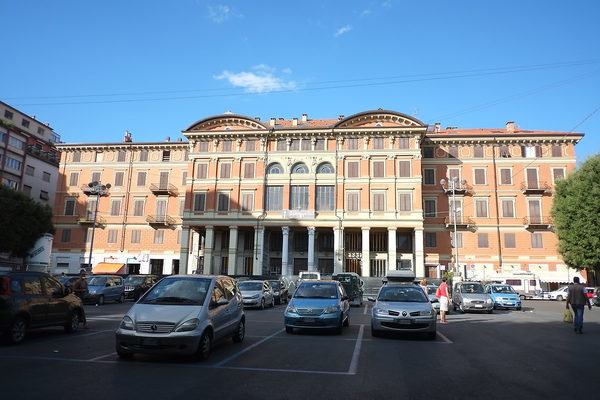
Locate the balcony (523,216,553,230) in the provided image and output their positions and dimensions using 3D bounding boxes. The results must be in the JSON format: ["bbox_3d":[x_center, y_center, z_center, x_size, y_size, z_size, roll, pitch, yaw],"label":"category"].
[{"bbox_3d":[29.959,2.950,57.086,3.300,1.600,1.150,0,-10,6],"label":"balcony"}]

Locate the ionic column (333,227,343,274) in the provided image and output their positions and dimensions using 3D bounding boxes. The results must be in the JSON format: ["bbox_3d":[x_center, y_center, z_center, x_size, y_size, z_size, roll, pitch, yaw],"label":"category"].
[{"bbox_3d":[4.746,6.934,55.569,1.080,7.019,1.020,0,-10,6],"label":"ionic column"}]

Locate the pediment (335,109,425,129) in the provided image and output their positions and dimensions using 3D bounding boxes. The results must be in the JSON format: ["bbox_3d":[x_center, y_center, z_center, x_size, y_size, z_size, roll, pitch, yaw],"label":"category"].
[{"bbox_3d":[9.471,-9.489,54.087,10.537,2.275,1.500,0,-11,7],"label":"pediment"}]

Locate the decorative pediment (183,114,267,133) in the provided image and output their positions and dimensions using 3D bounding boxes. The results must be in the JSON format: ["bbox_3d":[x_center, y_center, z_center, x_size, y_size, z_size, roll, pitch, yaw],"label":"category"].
[{"bbox_3d":[-9.224,-9.415,56.430,10.605,2.172,1.500,0,-11,7],"label":"decorative pediment"}]

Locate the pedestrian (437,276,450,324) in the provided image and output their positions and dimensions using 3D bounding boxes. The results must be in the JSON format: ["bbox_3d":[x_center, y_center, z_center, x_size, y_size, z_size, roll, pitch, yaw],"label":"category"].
[{"bbox_3d":[5.592,3.939,17.688,0.400,1.670,0.500,12,-15,-43],"label":"pedestrian"}]

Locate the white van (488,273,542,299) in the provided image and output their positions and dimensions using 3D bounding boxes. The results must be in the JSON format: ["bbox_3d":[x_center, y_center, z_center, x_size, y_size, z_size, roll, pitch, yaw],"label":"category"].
[{"bbox_3d":[25.169,10.176,53.000,5.700,2.850,2.200,0,-10,6],"label":"white van"}]

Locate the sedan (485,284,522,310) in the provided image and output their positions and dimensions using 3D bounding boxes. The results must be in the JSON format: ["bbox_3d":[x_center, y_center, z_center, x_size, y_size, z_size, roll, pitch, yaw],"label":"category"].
[{"bbox_3d":[13.025,6.234,28.968,1.600,1.540,3.540,-1,-11,11],"label":"sedan"}]

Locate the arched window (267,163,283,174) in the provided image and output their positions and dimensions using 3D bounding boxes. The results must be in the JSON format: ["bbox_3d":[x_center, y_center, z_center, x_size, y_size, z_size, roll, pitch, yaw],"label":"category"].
[{"bbox_3d":[-3.176,-4.046,58.206,2.432,1.580,0.400,0,-10,6],"label":"arched window"}]

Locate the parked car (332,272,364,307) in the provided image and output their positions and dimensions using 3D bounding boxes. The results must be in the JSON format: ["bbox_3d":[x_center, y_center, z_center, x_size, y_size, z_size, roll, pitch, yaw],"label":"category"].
[{"bbox_3d":[3.181,5.674,28.558,1.800,1.980,4.400,-1,-11,10],"label":"parked car"}]

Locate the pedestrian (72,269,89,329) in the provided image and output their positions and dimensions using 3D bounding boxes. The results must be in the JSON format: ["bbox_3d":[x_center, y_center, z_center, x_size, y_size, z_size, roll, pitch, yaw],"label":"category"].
[{"bbox_3d":[-6.601,2.971,13.596,0.520,1.730,0.400,6,-12,-23],"label":"pedestrian"}]

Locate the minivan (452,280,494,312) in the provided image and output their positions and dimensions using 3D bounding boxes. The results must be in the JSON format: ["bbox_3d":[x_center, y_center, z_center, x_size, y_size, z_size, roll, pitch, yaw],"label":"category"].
[{"bbox_3d":[10.117,5.667,26.418,1.780,1.660,4.400,-1,-11,14],"label":"minivan"}]

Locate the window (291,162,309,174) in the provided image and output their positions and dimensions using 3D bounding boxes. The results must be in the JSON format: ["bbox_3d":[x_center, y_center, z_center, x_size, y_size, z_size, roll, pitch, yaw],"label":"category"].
[{"bbox_3d":[0.065,-4.035,57.868,2.378,1.597,0.400,0,-10,6],"label":"window"}]

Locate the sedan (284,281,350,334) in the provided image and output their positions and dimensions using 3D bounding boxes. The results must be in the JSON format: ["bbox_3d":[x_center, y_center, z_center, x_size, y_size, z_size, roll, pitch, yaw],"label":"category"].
[{"bbox_3d":[0.645,3.337,14.320,1.670,1.510,3.850,-1,-10,10],"label":"sedan"}]

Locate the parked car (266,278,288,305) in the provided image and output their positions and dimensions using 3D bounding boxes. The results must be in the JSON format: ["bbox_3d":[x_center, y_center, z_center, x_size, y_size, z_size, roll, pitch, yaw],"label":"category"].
[{"bbox_3d":[-1.675,5.801,28.769,1.680,1.450,3.850,0,-10,7],"label":"parked car"}]

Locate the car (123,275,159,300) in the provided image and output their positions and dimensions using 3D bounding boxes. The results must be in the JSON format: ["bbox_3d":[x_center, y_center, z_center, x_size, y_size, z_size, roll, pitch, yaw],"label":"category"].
[{"bbox_3d":[-10.303,5.618,29.143,1.740,1.600,4.100,0,-10,7],"label":"car"}]

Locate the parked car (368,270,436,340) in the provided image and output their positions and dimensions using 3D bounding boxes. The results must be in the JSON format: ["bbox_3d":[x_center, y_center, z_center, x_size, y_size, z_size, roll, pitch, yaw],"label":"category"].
[{"bbox_3d":[3.226,3.196,14.147,1.800,1.850,4.450,-1,-11,12],"label":"parked car"}]

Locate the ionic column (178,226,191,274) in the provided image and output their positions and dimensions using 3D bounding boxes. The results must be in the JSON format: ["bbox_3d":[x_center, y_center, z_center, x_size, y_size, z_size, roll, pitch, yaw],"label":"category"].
[{"bbox_3d":[-14.616,6.932,57.581,1.080,7.023,1.020,0,-10,6],"label":"ionic column"}]

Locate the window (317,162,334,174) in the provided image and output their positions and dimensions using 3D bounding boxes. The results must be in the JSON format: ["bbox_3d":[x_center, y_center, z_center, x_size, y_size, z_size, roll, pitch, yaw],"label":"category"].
[{"bbox_3d":[3.125,-3.815,54.500,2.250,1.500,0.350,0,-11,8],"label":"window"}]

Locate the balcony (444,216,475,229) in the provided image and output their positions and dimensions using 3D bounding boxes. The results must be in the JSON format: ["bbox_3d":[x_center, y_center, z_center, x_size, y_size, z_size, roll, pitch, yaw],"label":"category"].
[{"bbox_3d":[18.609,2.677,52.989,2.821,1.260,1.000,0,-11,7],"label":"balcony"}]

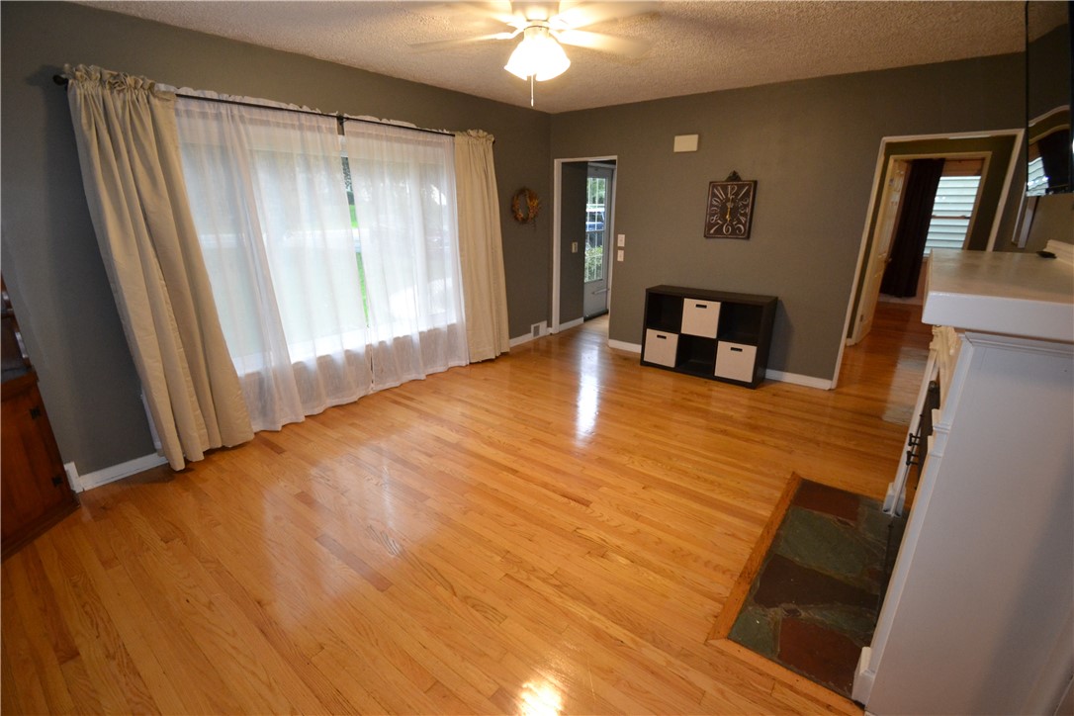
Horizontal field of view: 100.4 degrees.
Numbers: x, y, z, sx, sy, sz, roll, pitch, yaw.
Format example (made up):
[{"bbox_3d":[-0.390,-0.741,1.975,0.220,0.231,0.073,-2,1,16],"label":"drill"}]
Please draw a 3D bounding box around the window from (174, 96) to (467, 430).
[{"bbox_3d":[-1.510,-0.858,3.668,0.120,1.925,2.094,14,23,38],"label":"window"}]

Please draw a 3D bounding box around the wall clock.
[{"bbox_3d":[1.768,-1.401,4.101,0.410,0.584,0.045,14,23,38],"label":"wall clock"}]

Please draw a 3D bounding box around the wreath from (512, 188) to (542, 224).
[{"bbox_3d":[-0.117,-1.719,5.056,0.090,0.413,0.408,14,23,38],"label":"wreath"}]

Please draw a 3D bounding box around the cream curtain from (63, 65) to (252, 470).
[{"bbox_3d":[-2.199,-0.429,2.733,0.160,2.279,0.454,14,23,38],"label":"cream curtain"}]

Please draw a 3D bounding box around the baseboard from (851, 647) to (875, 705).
[{"bbox_3d":[1.091,1.058,1.486,0.043,0.116,0.111,14,23,38],"label":"baseboard"}]

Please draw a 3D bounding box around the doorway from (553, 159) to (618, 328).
[{"bbox_3d":[0.554,-1.222,5.315,0.859,2.091,0.130,14,23,38],"label":"doorway"}]

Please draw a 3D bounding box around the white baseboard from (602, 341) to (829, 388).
[{"bbox_3d":[1.729,0.031,4.638,2.255,0.096,0.020,14,23,38],"label":"white baseboard"}]

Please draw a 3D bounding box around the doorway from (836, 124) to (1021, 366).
[{"bbox_3d":[2.916,-0.609,3.458,0.750,2.010,0.130,14,23,38],"label":"doorway"}]

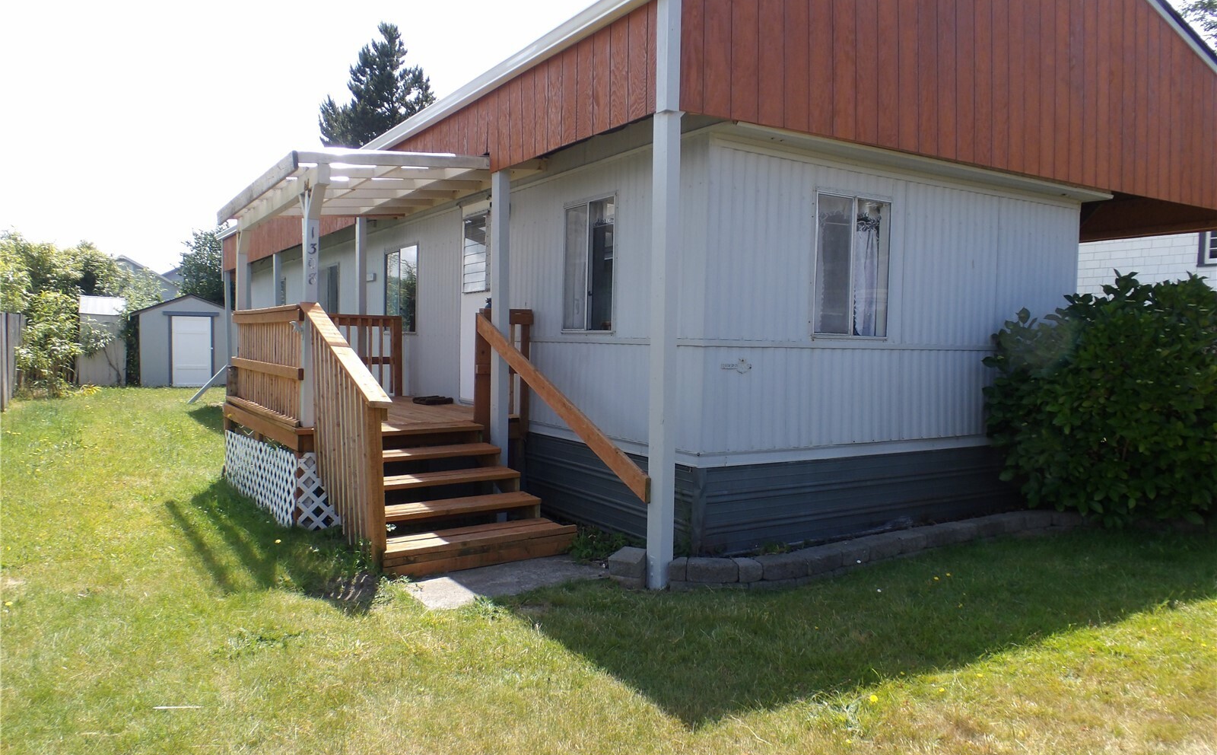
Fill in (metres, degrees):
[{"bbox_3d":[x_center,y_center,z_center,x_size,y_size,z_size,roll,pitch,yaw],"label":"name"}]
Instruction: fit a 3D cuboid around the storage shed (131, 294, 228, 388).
[{"bbox_3d":[-11.736,-1.057,23.520,2.820,2.450,2.850,-1,3,-32],"label":"storage shed"}]

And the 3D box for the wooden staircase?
[{"bbox_3d":[-1.155,0.766,5.816,1.260,0.730,1.460,-1,3,-32],"label":"wooden staircase"}]

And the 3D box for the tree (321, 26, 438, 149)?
[{"bbox_3d":[-8.332,-6.497,31.051,5.800,13.000,5.800,-1,3,-32],"label":"tree"}]

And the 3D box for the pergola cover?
[{"bbox_3d":[-2.369,-1.652,7.936,1.910,0.430,3.900,-1,3,-32],"label":"pergola cover"}]

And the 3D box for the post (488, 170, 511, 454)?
[{"bbox_3d":[-0.856,-0.269,6.676,0.100,2.680,0.140,-1,3,-32],"label":"post"}]

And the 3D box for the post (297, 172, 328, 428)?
[{"bbox_3d":[-2.156,-0.527,6.096,0.100,1.805,0.110,-1,3,-32],"label":"post"}]

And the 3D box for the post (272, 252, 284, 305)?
[{"bbox_3d":[-5.482,-0.669,14.016,0.100,2.760,0.150,-1,3,-32],"label":"post"}]

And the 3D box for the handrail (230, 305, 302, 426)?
[{"bbox_3d":[-3.099,-0.149,7.548,0.140,0.925,3.370,-1,3,-32],"label":"handrail"}]

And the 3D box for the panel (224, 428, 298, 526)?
[{"bbox_3d":[-3.187,0.828,7.592,0.034,0.543,3.380,-1,0,-32],"label":"panel"}]

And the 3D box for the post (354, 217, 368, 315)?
[{"bbox_3d":[-2.896,-0.448,9.913,0.100,2.710,0.140,-1,3,-32],"label":"post"}]

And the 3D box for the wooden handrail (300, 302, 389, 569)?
[{"bbox_3d":[-1.742,0.310,5.555,0.200,1.610,1.450,-1,3,-32],"label":"wooden handrail"}]

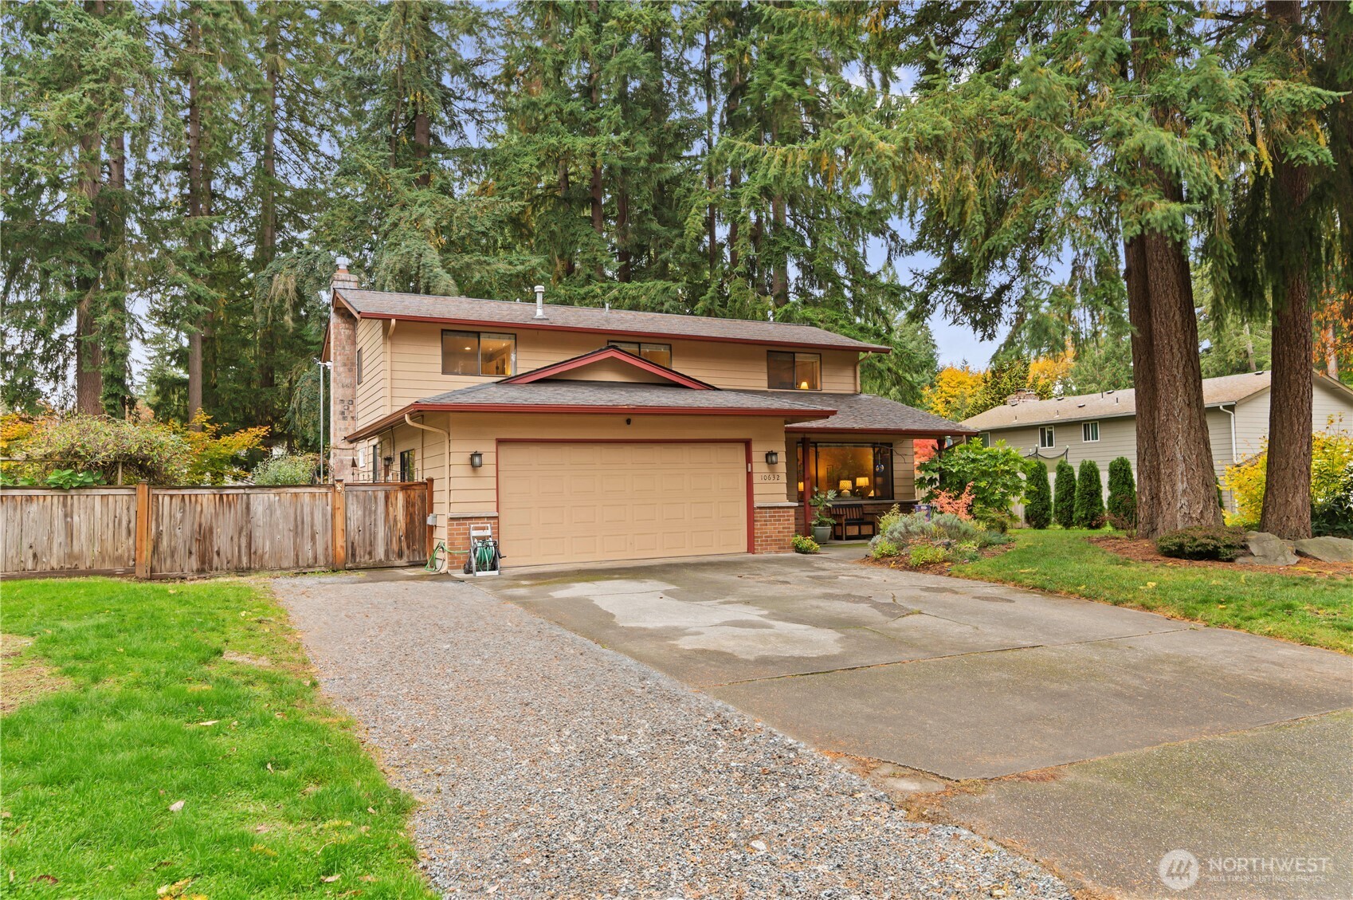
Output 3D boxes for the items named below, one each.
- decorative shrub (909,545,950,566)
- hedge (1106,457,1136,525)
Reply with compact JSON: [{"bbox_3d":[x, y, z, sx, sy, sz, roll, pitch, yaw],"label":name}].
[{"bbox_3d":[4.010,1.670,14.900,0.580,0.340,0.520,-2,-3,15],"label":"decorative shrub"},{"bbox_3d":[12.611,1.201,26.600,0.860,2.000,0.860,0,-3,-26],"label":"hedge"}]

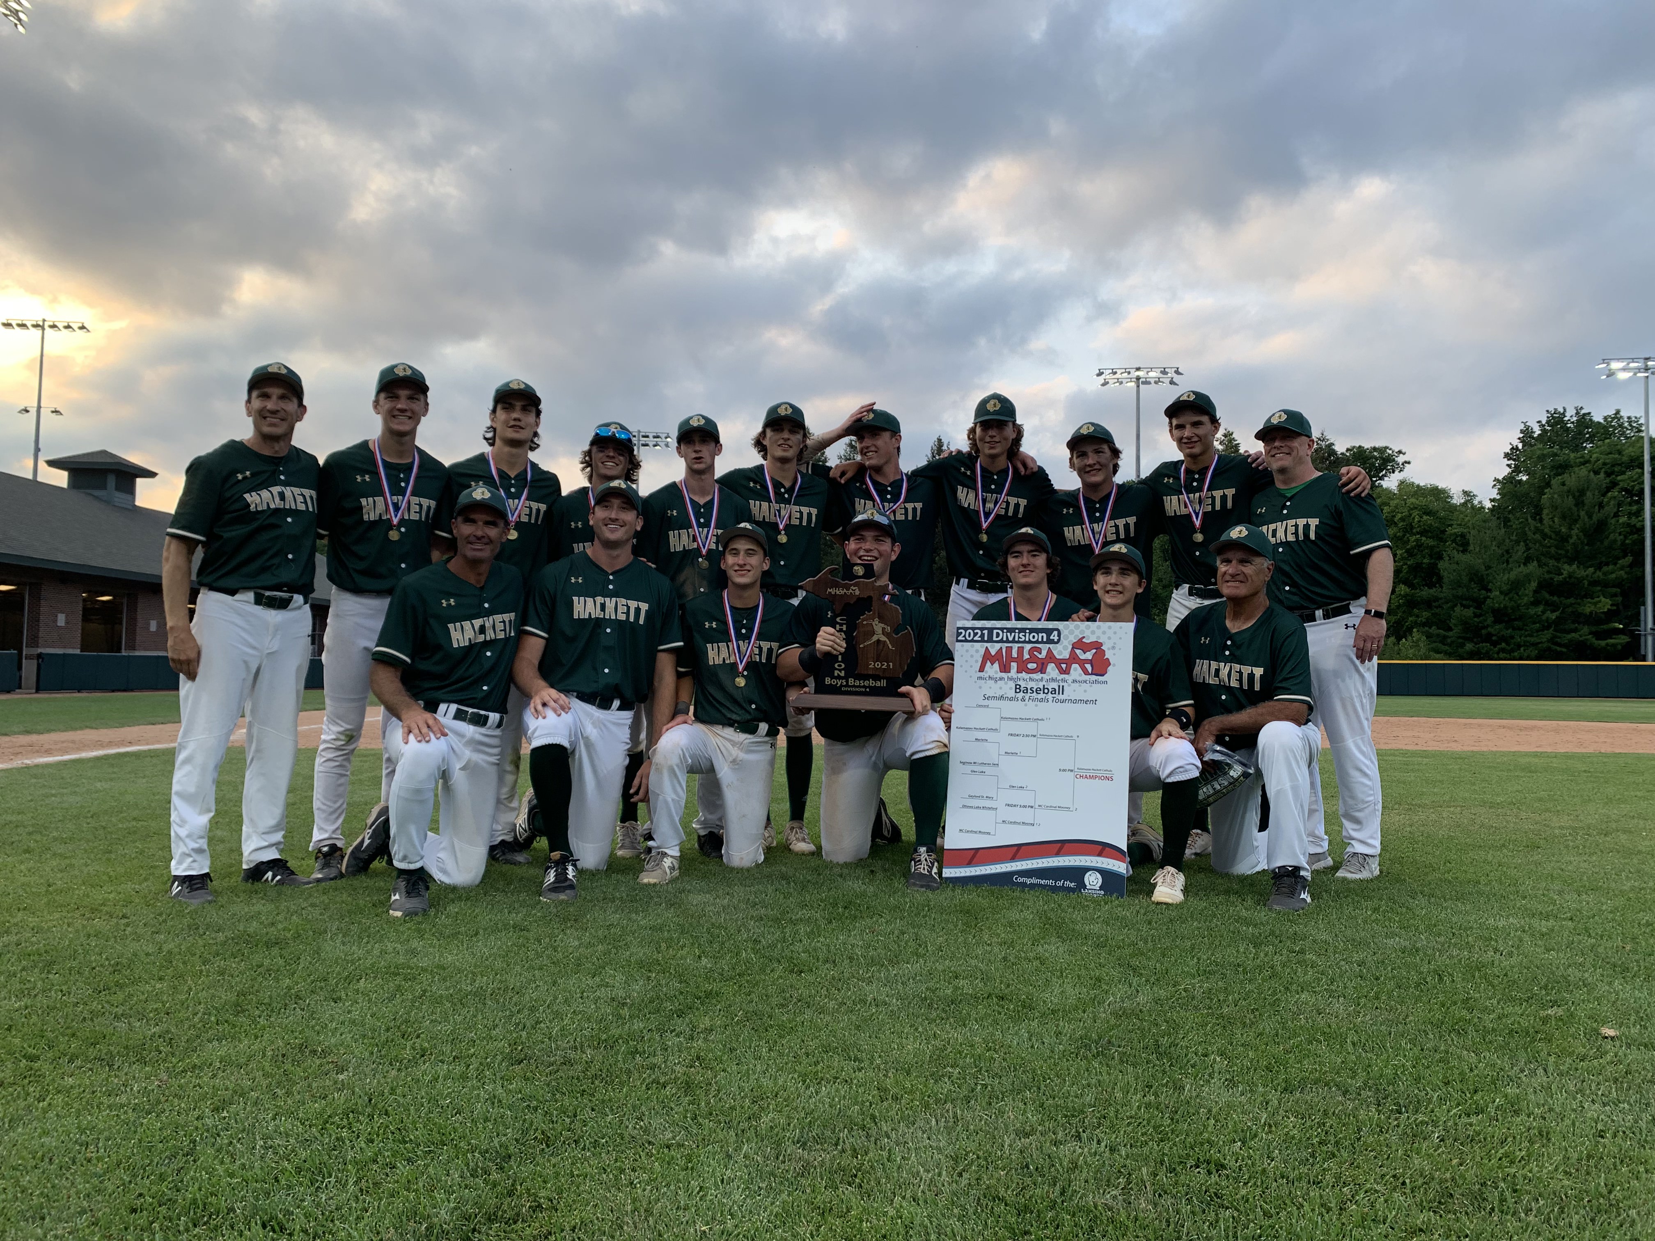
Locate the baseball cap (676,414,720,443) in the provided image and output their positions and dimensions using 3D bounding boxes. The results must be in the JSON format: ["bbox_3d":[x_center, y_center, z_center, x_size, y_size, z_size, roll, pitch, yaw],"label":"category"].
[{"bbox_3d":[-0.519,-0.773,5.020,0.180,0.130,0.265,1,-6,-3],"label":"baseball cap"}]

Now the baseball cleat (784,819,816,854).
[{"bbox_3d":[-0.111,0.873,4.980,0.110,0.120,0.300,2,-3,-11],"label":"baseball cleat"}]

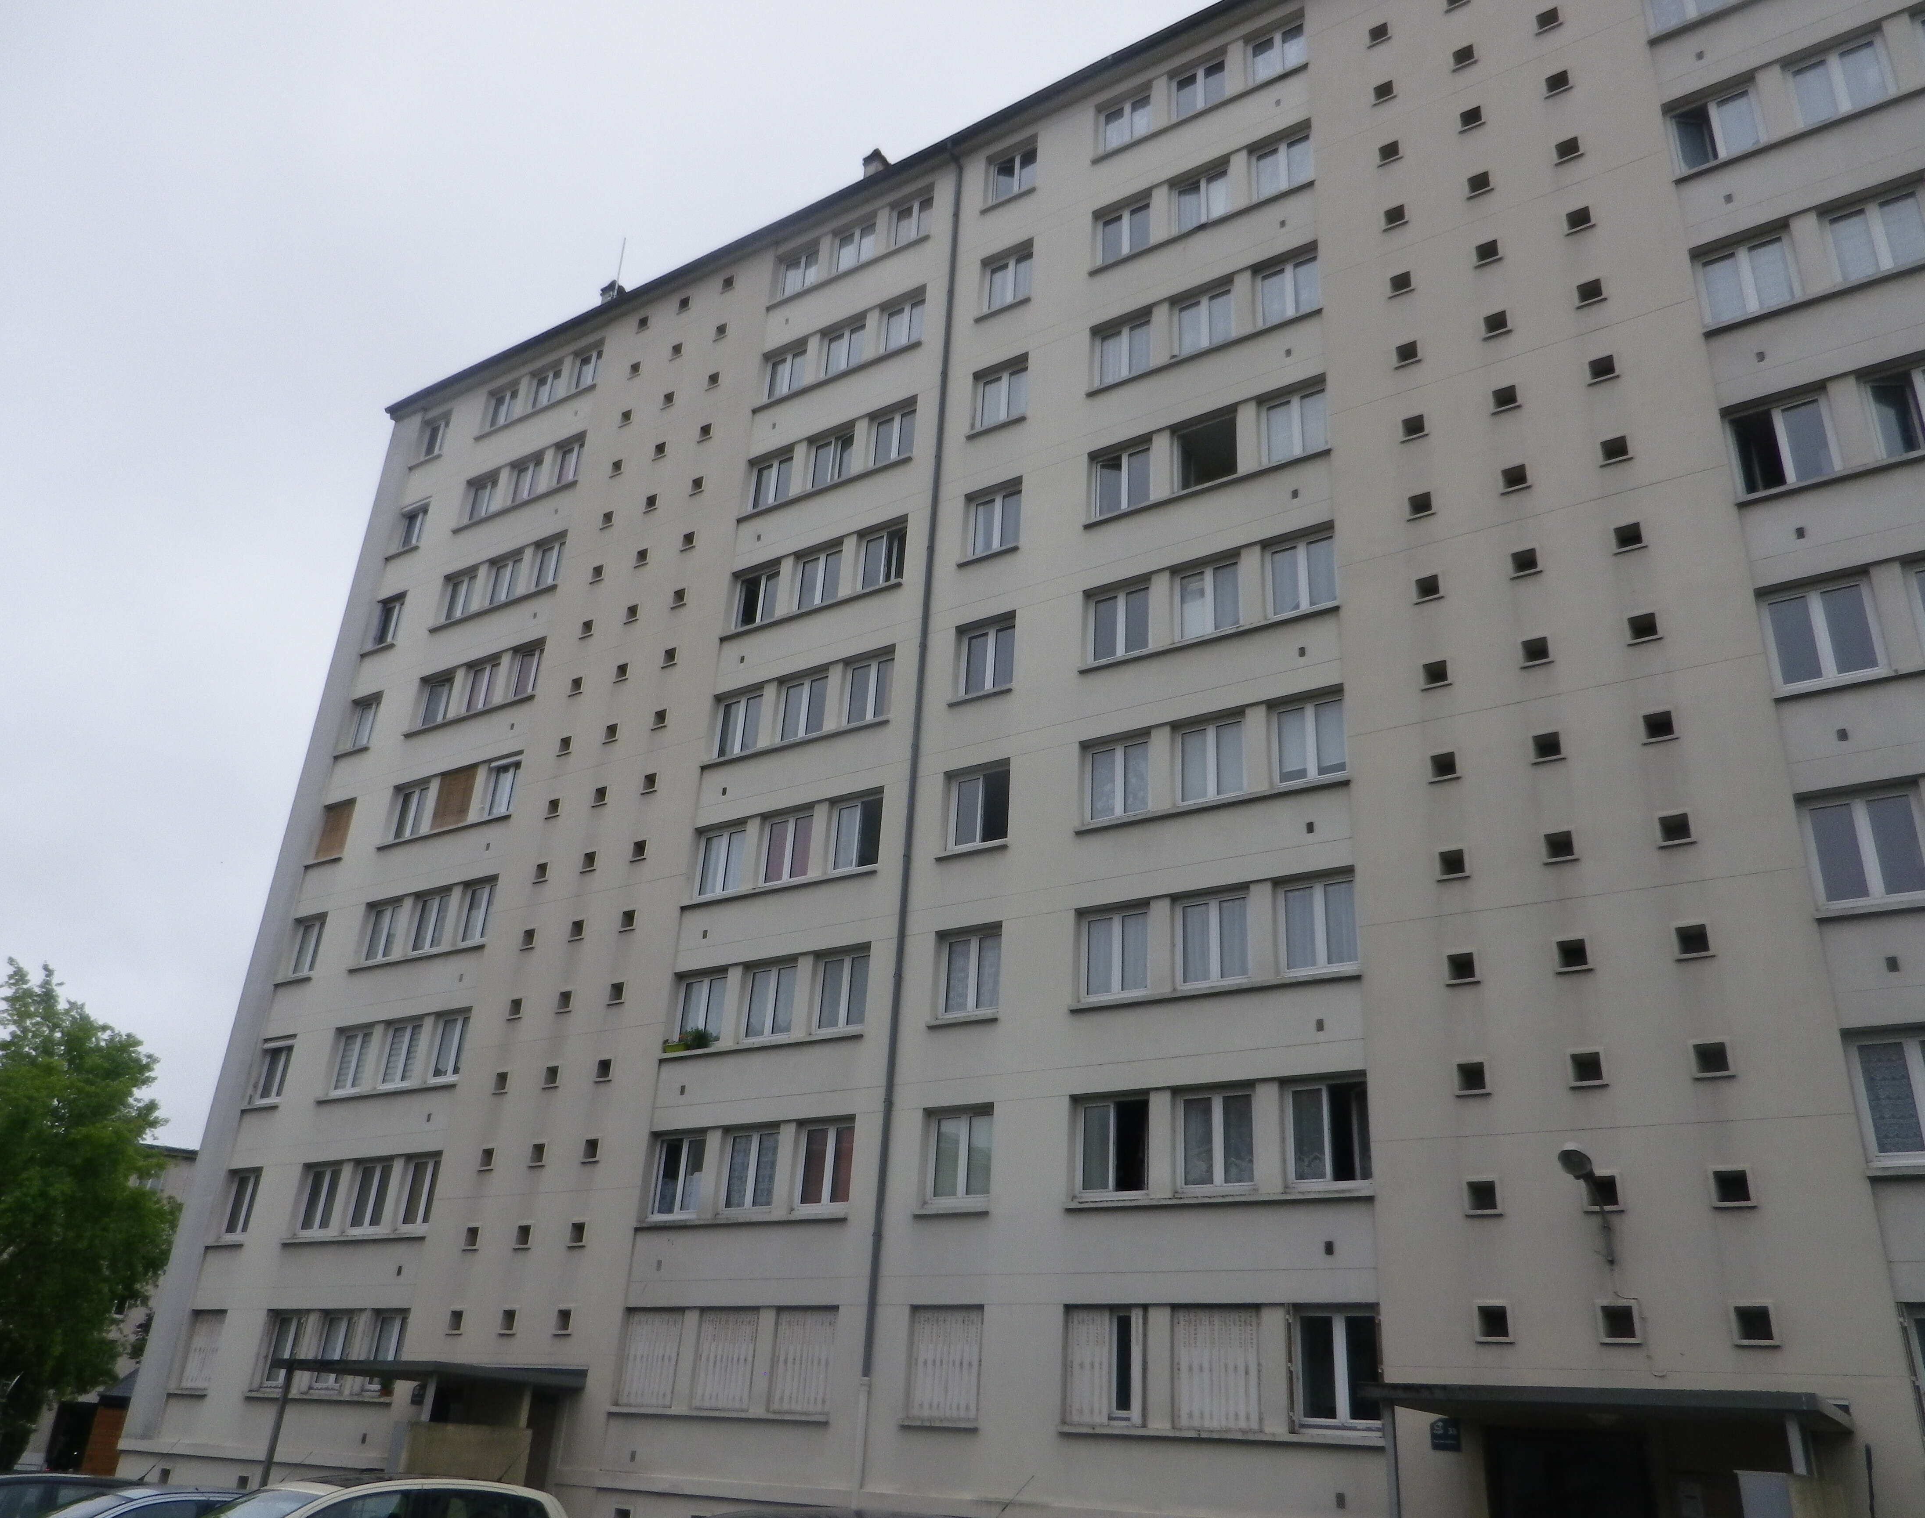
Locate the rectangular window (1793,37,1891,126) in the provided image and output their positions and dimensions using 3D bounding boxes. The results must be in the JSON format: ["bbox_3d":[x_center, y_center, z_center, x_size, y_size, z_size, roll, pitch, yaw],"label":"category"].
[{"bbox_3d":[11.936,-9.126,19.848,1.108,1.289,0.140,-13,-30,31],"label":"rectangular window"}]

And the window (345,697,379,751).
[{"bbox_3d":[-13.945,-0.787,34.441,1.194,1.251,0.120,-13,-30,31],"label":"window"}]

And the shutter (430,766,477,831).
[{"bbox_3d":[-10.732,0.837,31.060,1.232,1.287,0.080,-13,-30,31],"label":"shutter"}]

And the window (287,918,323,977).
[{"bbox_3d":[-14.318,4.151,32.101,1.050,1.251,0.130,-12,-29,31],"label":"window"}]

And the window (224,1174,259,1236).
[{"bbox_3d":[-14.640,9.082,29.876,1.108,1.289,0.140,-13,-30,31],"label":"window"}]

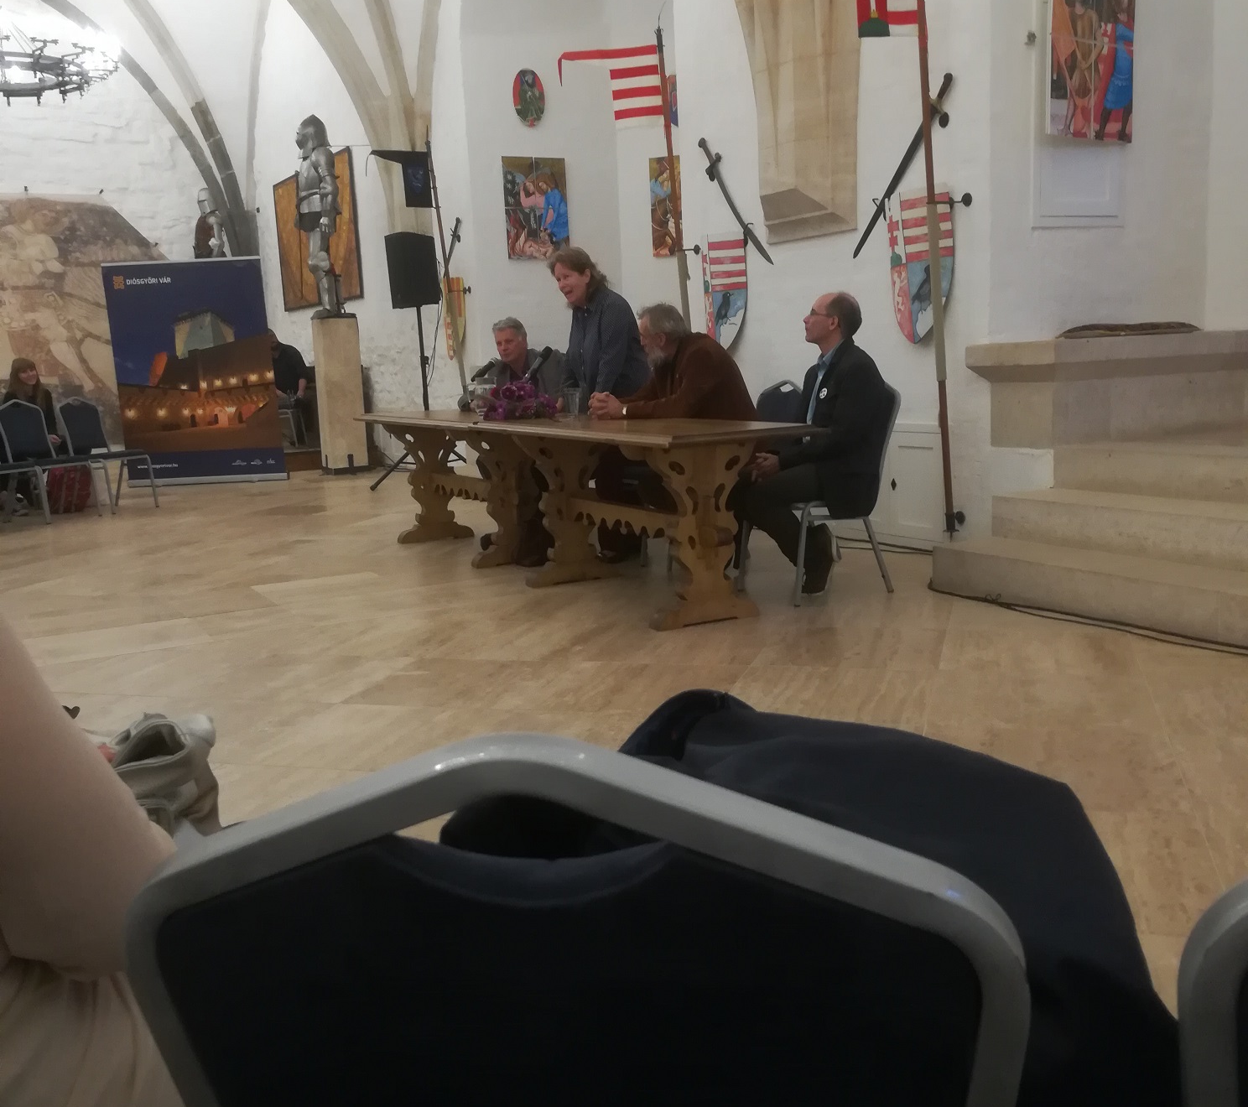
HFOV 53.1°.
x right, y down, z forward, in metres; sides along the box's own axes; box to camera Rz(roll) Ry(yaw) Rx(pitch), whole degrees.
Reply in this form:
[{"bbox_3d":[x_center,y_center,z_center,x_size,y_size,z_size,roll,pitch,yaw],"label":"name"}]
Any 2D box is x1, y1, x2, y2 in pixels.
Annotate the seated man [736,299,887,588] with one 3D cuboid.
[{"bbox_3d":[0.818,-0.468,5.484,0.720,1.300,0.500,-6,10,-21],"label":"seated man"}]

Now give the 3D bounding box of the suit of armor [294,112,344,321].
[{"bbox_3d":[-2.783,-3.098,11.434,0.420,1.760,0.570,-8,11,-29],"label":"suit of armor"}]

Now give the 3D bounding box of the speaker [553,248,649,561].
[{"bbox_3d":[-0.120,-0.786,6.600,0.520,1.630,0.480,-10,12,-35],"label":"speaker"}]

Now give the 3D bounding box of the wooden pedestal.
[{"bbox_3d":[-2.662,-1.465,11.703,0.360,1.430,0.360,-8,11,-29],"label":"wooden pedestal"}]

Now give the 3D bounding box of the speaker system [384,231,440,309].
[{"bbox_3d":[-1.800,-2.409,10.650,0.390,0.610,0.350,0,10,17],"label":"speaker system"}]

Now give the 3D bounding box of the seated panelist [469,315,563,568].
[{"bbox_3d":[-0.586,-0.630,7.000,0.560,1.300,0.750,2,11,28],"label":"seated panelist"}]

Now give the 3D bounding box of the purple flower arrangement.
[{"bbox_3d":[-0.524,-0.770,6.300,0.400,0.180,0.280,-1,10,10],"label":"purple flower arrangement"}]

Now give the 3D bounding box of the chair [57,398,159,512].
[{"bbox_3d":[-4.040,-0.789,9.788,0.580,0.910,0.450,4,12,34],"label":"chair"}]

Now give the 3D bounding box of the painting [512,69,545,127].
[{"bbox_3d":[-0.857,-4.120,11.293,0.320,0.510,0.030,-8,11,-29],"label":"painting"}]

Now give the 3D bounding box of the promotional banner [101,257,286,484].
[{"bbox_3d":[-3.889,-1.632,11.365,1.510,2.000,0.150,-3,10,-2],"label":"promotional banner"}]

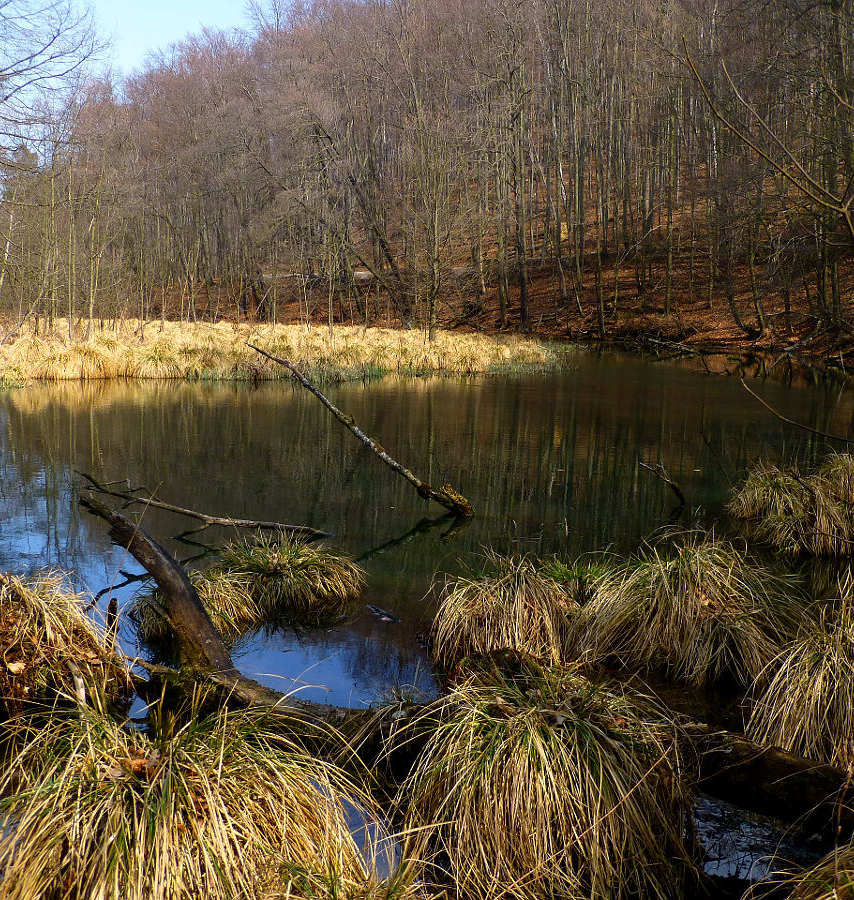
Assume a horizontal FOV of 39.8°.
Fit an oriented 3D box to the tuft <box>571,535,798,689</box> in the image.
[{"bbox_3d":[1.358,0.773,6.236,1.202,0.644,1.142,2,8,12],"label":"tuft"}]

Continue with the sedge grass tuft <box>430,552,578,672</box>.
[{"bbox_3d":[0.407,0.815,6.290,0.790,0.547,0.750,1,8,4],"label":"sedge grass tuft"}]

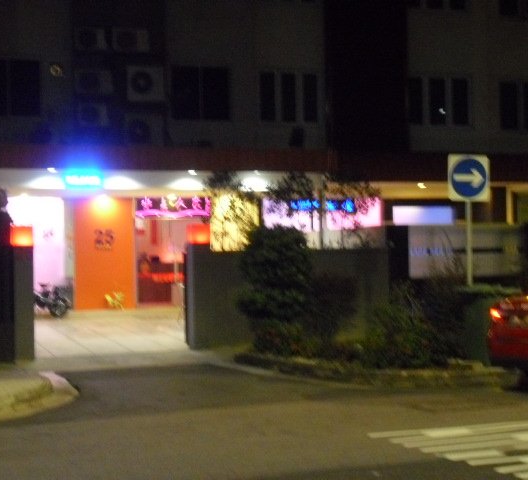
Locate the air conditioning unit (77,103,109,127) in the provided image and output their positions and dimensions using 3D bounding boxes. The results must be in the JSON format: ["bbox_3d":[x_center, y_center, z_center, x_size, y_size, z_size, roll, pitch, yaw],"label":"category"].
[{"bbox_3d":[-3.807,-2.794,26.756,0.710,0.500,0.290,-1,0,-20],"label":"air conditioning unit"}]

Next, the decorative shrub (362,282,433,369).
[{"bbox_3d":[1.742,1.124,15.800,0.920,1.080,0.900,-1,0,-19],"label":"decorative shrub"}]

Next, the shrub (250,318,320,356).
[{"bbox_3d":[0.270,1.282,15.800,0.900,0.520,0.750,-1,0,-20],"label":"shrub"}]

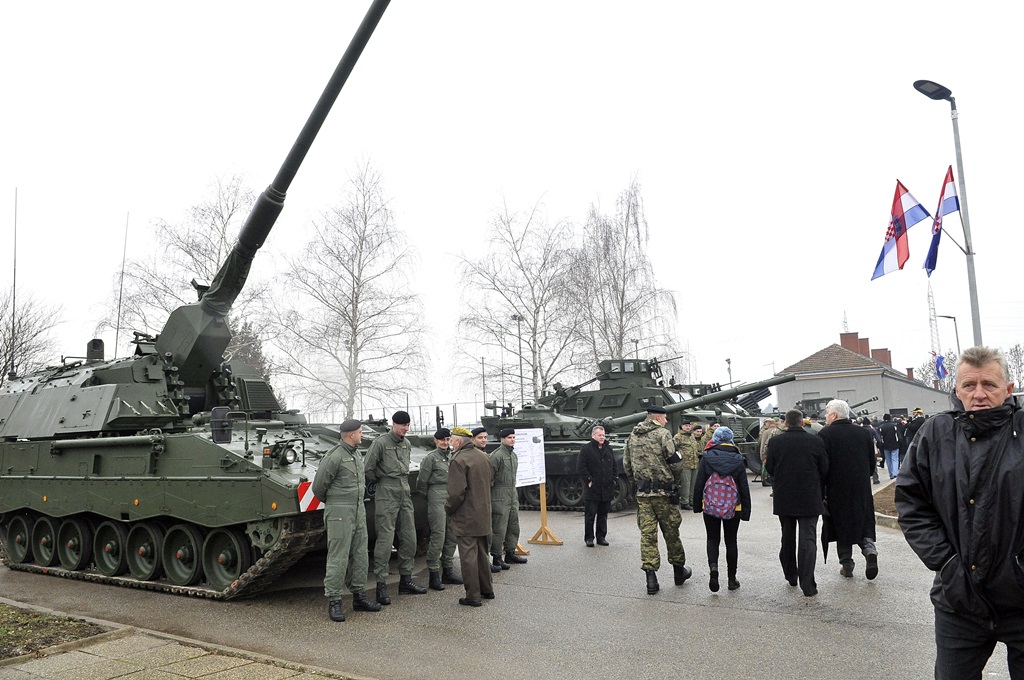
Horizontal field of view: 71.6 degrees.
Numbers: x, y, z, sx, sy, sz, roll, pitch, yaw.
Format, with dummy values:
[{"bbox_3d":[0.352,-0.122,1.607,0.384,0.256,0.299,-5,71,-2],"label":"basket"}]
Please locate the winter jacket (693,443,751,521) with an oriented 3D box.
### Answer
[{"bbox_3d":[2.177,1.470,7.380,0.580,0.780,0.360,-4,-8,16],"label":"winter jacket"}]

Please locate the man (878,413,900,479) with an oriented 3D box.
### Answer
[{"bbox_3d":[10.246,2.859,19.276,0.540,1.757,0.420,-5,-7,25],"label":"man"}]

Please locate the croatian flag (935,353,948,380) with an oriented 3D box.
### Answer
[{"bbox_3d":[24.795,1.530,41.000,0.800,1.550,0.350,-5,-7,24],"label":"croatian flag"}]

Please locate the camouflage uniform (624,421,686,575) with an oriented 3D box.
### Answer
[{"bbox_3d":[1.482,1.570,7.332,0.560,1.578,0.370,-6,-7,27],"label":"camouflage uniform"}]

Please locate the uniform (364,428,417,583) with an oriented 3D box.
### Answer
[{"bbox_3d":[-1.268,1.739,7.413,0.370,1.562,0.530,-7,-8,34],"label":"uniform"}]

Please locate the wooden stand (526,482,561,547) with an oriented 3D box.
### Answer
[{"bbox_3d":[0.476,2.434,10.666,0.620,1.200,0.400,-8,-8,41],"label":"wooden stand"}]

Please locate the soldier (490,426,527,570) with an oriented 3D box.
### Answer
[{"bbox_3d":[-0.060,1.999,9.213,0.340,1.770,0.480,-9,-10,41],"label":"soldier"}]

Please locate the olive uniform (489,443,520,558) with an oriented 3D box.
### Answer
[{"bbox_3d":[-0.110,2.093,9.179,0.340,1.493,0.520,-6,-7,30],"label":"olive uniform"}]

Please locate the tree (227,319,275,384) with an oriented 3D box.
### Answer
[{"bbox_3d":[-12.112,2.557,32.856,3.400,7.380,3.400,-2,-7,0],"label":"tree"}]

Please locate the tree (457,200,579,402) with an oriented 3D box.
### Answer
[{"bbox_3d":[0.552,-0.570,33.814,5.800,12.960,5.800,-2,-7,0],"label":"tree"}]

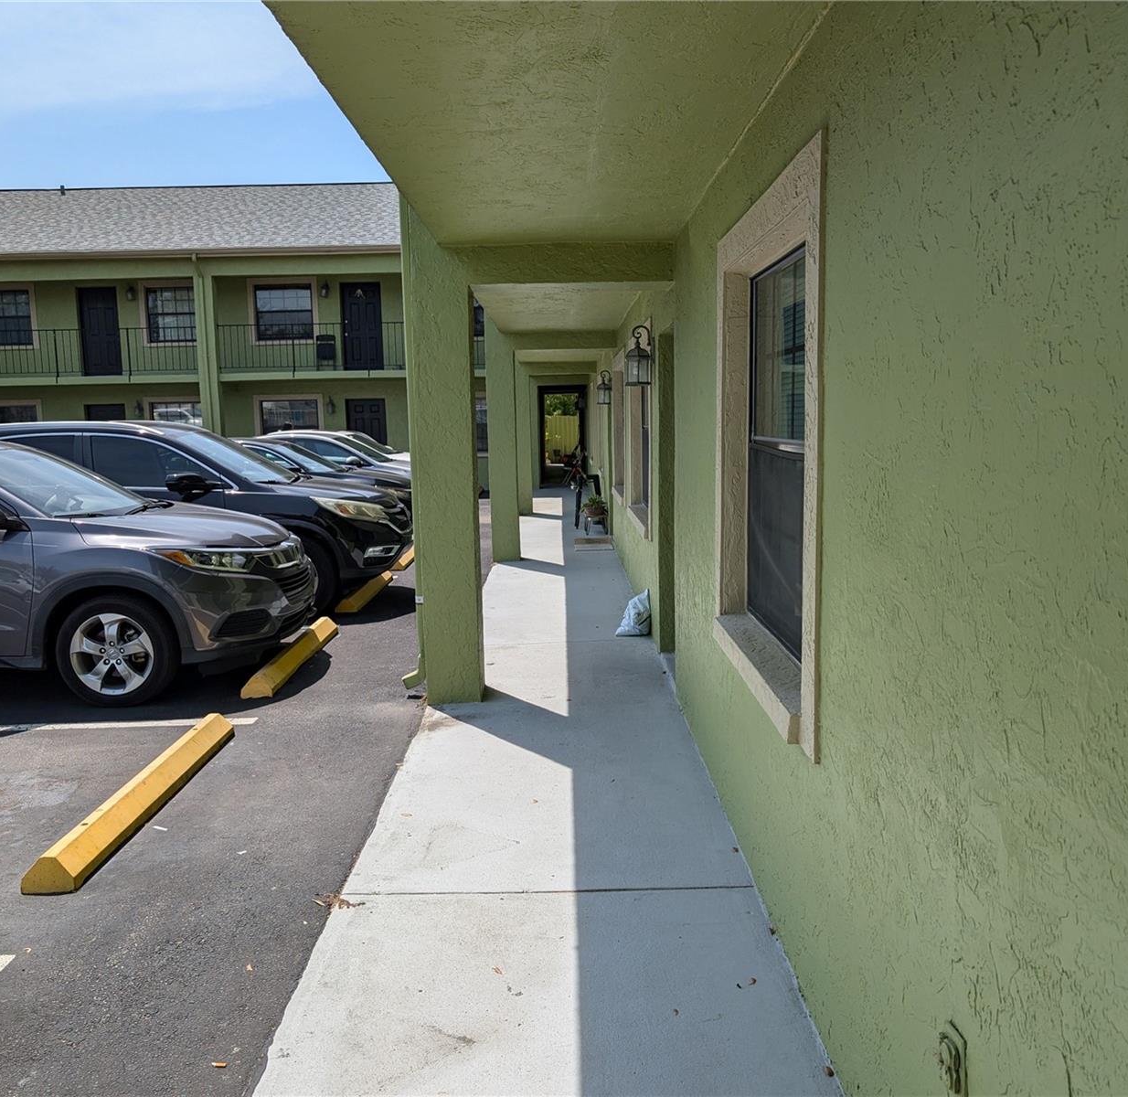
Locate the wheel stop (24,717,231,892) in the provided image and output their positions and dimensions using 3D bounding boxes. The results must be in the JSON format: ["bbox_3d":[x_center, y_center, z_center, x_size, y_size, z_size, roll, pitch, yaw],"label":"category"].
[{"bbox_3d":[-1.933,1.106,4.704,0.205,0.132,1.830,-1,8,0],"label":"wheel stop"}]

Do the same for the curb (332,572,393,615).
[{"bbox_3d":[-1.946,0.392,9.951,0.205,0.130,1.830,-1,8,0],"label":"curb"}]

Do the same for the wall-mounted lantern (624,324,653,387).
[{"bbox_3d":[0.512,-1.296,6.810,0.192,0.399,0.175,-1,8,0],"label":"wall-mounted lantern"}]

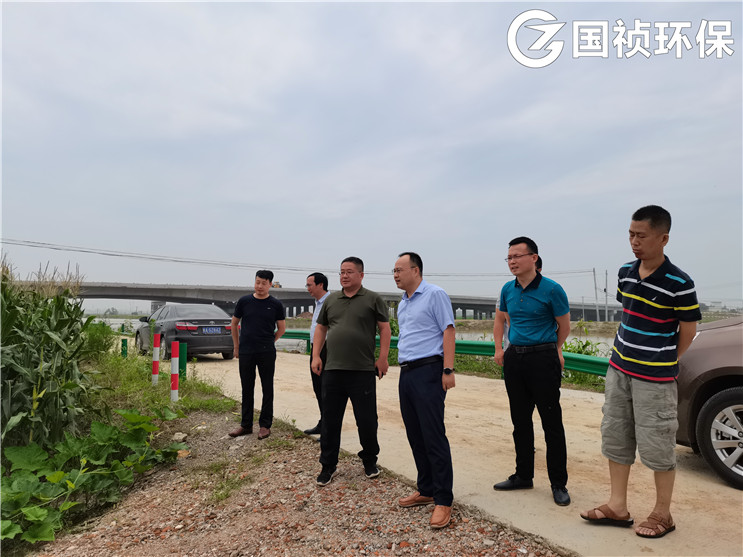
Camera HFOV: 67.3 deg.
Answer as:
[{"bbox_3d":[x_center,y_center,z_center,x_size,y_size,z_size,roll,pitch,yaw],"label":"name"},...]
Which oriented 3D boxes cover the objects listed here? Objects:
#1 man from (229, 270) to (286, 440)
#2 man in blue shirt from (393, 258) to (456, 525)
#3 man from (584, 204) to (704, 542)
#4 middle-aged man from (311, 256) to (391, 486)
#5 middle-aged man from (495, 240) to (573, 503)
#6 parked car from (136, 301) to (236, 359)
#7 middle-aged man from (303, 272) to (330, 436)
[{"bbox_3d":[-1.170,0.764,5.725,0.550,1.690,0.360,-2,-3,13],"label":"man"},{"bbox_3d":[0.352,0.684,3.633,0.380,1.690,0.470,1,-4,-37],"label":"man in blue shirt"},{"bbox_3d":[1.502,0.483,3.082,0.420,1.770,0.550,2,-4,-41],"label":"man"},{"bbox_3d":[-0.159,0.685,4.223,0.580,1.700,0.400,-2,-3,10],"label":"middle-aged man"},{"bbox_3d":[1.050,0.584,3.641,0.500,1.700,0.380,-4,-4,41],"label":"middle-aged man"},{"bbox_3d":[-5.205,1.466,15.540,1.825,1.480,4.850,1,-4,-35],"label":"parked car"},{"bbox_3d":[-0.558,0.776,5.657,0.400,1.670,0.500,1,-4,-28],"label":"middle-aged man"}]

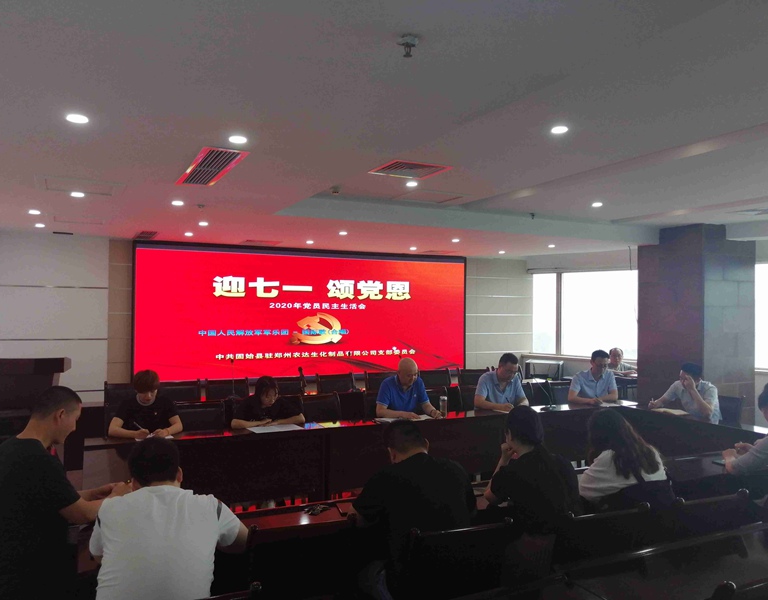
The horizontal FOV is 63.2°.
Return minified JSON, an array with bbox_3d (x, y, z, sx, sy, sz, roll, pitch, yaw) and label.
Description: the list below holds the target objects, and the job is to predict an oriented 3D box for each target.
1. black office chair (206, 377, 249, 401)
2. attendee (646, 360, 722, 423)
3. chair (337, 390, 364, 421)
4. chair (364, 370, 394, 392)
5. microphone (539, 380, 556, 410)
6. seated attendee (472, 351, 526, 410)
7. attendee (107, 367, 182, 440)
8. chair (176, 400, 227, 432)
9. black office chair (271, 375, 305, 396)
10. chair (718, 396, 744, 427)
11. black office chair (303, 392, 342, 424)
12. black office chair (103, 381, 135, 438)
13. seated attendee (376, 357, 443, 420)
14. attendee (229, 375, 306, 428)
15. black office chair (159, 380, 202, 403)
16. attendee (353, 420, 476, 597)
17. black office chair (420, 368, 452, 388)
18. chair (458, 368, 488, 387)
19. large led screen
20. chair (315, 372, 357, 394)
[{"bbox_3d":[-1.687,1.314,6.900,0.500,0.920,0.580,1,-1,-26],"label":"black office chair"},{"bbox_3d":[2.970,1.204,6.019,0.780,1.220,0.550,1,-1,-26],"label":"attendee"},{"bbox_3d":[-0.158,1.301,5.533,0.480,0.930,0.560,1,-1,-25],"label":"chair"},{"bbox_3d":[0.080,1.347,7.914,0.500,0.920,0.580,1,-1,-26],"label":"chair"},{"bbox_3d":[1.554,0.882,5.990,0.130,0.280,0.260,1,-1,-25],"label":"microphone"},{"bbox_3d":[1.086,1.151,5.946,0.560,1.260,0.680,1,-1,-25],"label":"seated attendee"},{"bbox_3d":[-1.824,1.134,4.772,0.560,1.220,0.750,1,-1,-26],"label":"attendee"},{"bbox_3d":[-1.413,1.281,4.864,0.480,0.930,0.560,1,-1,-25],"label":"chair"},{"bbox_3d":[-1.005,1.314,6.838,0.480,0.930,0.560,1,-1,-25],"label":"black office chair"},{"bbox_3d":[2.944,1.328,5.736,0.560,0.930,0.480,1,-1,-25],"label":"chair"},{"bbox_3d":[-0.524,1.310,5.628,0.500,0.920,0.580,1,-1,-26],"label":"black office chair"},{"bbox_3d":[-2.511,1.292,6.163,0.480,0.930,0.560,1,-1,-25],"label":"black office chair"},{"bbox_3d":[0.142,1.137,5.487,0.540,1.260,0.680,1,-1,-25],"label":"seated attendee"},{"bbox_3d":[-0.968,1.179,5.161,0.560,1.160,0.750,1,-1,-26],"label":"attendee"},{"bbox_3d":[-2.145,1.305,6.625,0.500,0.920,0.580,1,-1,-26],"label":"black office chair"},{"bbox_3d":[0.076,1.127,2.690,0.550,1.220,0.780,1,-1,-26],"label":"attendee"},{"bbox_3d":[0.761,1.360,8.297,0.500,0.920,0.580,1,-1,-26],"label":"black office chair"},{"bbox_3d":[1.292,1.348,7.969,0.480,0.930,0.560,1,-1,-25],"label":"chair"},{"bbox_3d":[-1.002,0.183,9.388,5.170,1.870,0.120,1,-1,-25],"label":"large led screen"},{"bbox_3d":[-0.519,1.336,7.571,0.500,0.920,0.580,1,-1,-26],"label":"chair"}]

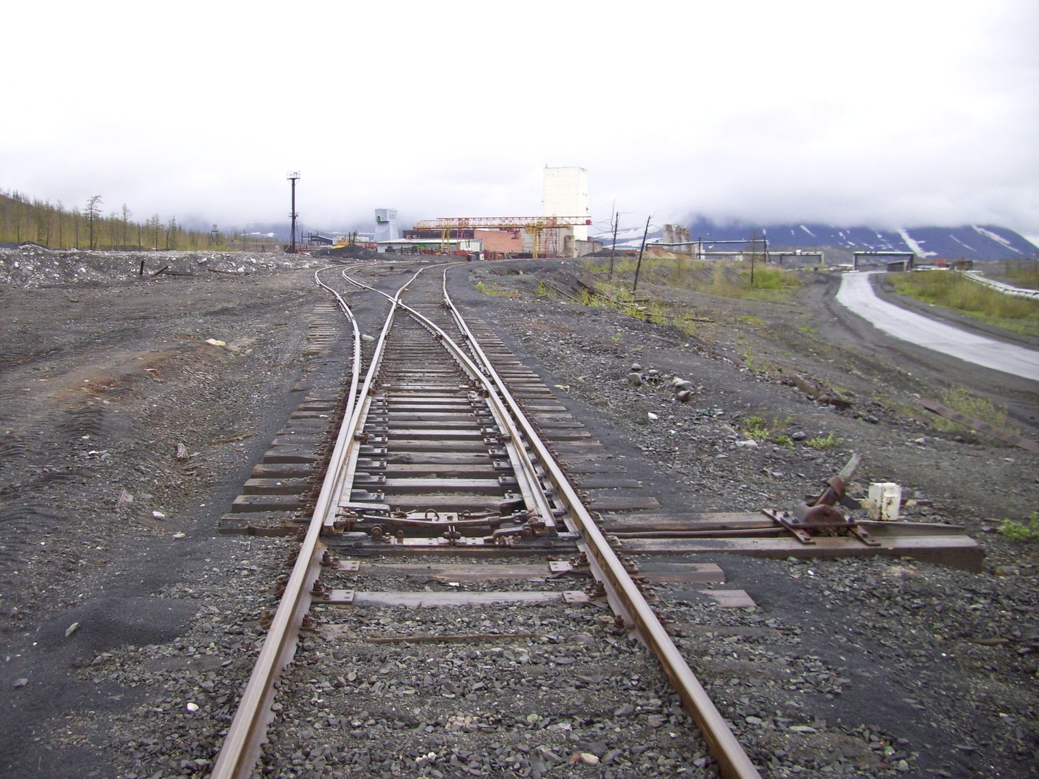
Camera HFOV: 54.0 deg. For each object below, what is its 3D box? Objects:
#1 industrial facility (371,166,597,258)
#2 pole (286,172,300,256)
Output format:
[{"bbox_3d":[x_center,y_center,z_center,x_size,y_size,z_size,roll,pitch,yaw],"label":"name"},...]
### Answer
[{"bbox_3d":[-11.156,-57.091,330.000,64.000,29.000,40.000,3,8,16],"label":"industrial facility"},{"bbox_3d":[-35.951,-28.027,162.000,2.000,13.000,2.000,-1,8,-12],"label":"pole"}]

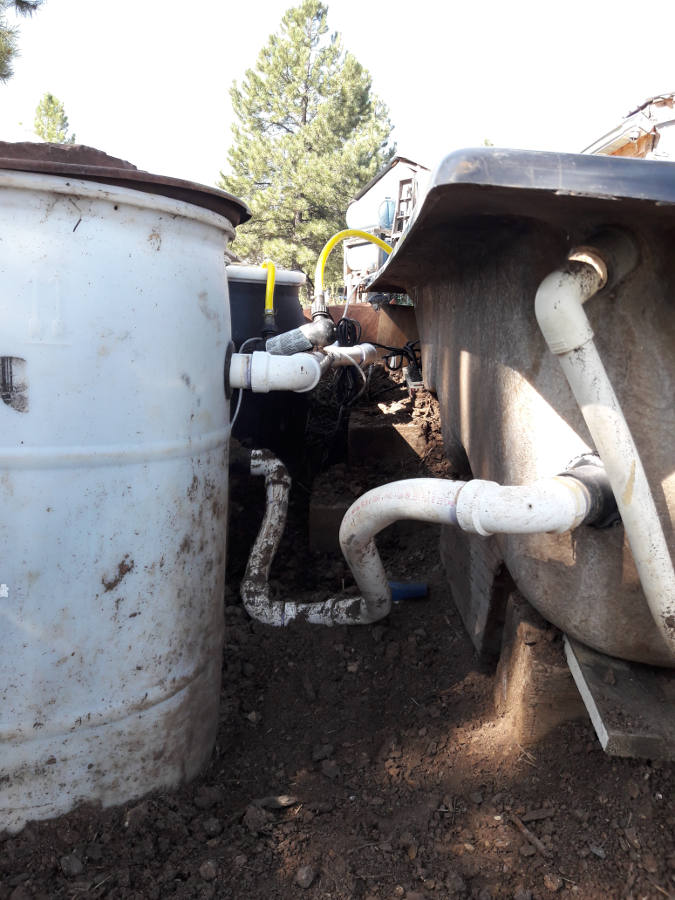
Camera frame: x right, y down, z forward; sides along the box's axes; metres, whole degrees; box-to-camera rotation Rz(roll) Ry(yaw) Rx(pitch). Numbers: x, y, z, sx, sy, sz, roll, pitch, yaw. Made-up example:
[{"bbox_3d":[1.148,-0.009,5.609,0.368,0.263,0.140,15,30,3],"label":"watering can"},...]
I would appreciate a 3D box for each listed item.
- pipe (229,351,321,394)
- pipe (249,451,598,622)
[{"bbox_3d":[-0.088,-0.109,1.055,0.132,0.060,0.092,3,10,0],"label":"pipe"},{"bbox_3d":[0.024,0.175,1.254,0.260,0.427,1.025,-1,8,-24],"label":"pipe"}]

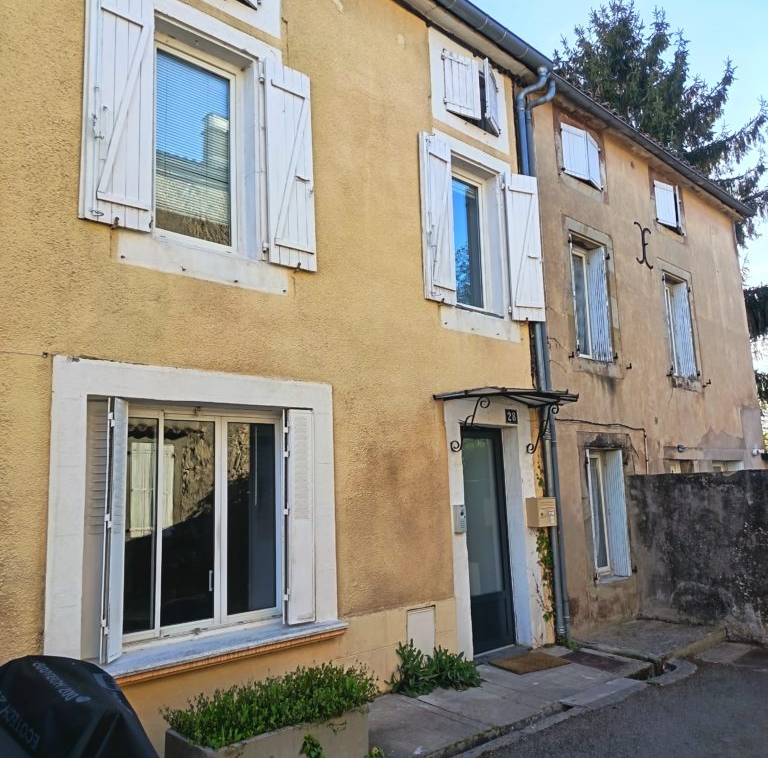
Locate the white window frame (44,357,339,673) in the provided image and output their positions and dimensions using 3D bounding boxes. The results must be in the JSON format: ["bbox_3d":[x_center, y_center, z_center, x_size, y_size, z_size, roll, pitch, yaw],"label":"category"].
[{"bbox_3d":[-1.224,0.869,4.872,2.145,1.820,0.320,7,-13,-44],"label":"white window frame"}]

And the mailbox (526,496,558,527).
[{"bbox_3d":[1.644,1.383,7.339,0.320,0.288,0.140,7,-13,-44],"label":"mailbox"}]

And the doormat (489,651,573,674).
[{"bbox_3d":[1.317,2.544,6.389,0.600,0.020,0.450,3,-10,-29],"label":"doormat"}]

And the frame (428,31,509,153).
[{"bbox_3d":[0.957,-3.057,7.587,1.290,0.980,0.200,7,-13,-44],"label":"frame"}]

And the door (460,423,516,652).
[{"bbox_3d":[0.965,1.554,7.019,0.860,2.160,0.080,7,-13,-44],"label":"door"}]

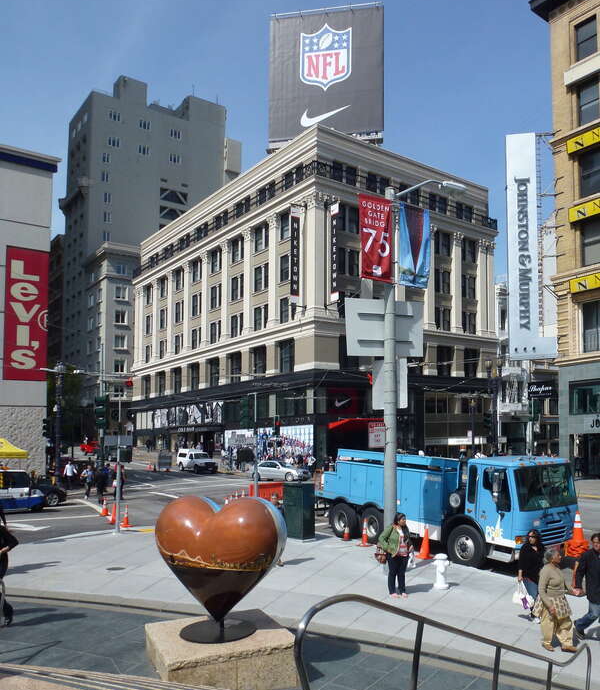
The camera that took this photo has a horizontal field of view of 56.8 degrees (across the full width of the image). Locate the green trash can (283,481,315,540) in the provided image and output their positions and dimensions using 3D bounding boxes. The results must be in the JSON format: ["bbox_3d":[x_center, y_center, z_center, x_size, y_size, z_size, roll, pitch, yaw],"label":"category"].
[{"bbox_3d":[-0.046,5.027,16.900,0.550,1.720,0.820,5,-9,-36],"label":"green trash can"}]

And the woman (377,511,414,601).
[{"bbox_3d":[1.852,4.070,10.700,0.620,1.640,0.480,6,-9,-43],"label":"woman"}]

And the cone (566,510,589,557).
[{"bbox_3d":[6.954,4.724,13.900,0.500,1.180,0.500,5,-9,-37],"label":"cone"}]

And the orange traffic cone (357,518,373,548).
[{"bbox_3d":[1.756,5.070,15.045,0.380,0.720,0.380,5,-9,-36],"label":"orange traffic cone"}]

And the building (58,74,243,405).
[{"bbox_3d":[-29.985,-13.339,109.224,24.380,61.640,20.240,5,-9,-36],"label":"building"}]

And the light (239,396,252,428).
[{"bbox_3d":[-1.867,2.278,19.000,0.420,1.080,0.360,4,-8,-34],"label":"light"}]

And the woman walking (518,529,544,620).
[{"bbox_3d":[4.250,4.154,10.100,0.500,1.620,0.420,0,-7,-5],"label":"woman walking"}]

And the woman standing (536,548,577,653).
[{"bbox_3d":[3.792,3.777,8.200,0.550,1.550,0.580,-6,-9,36],"label":"woman standing"}]

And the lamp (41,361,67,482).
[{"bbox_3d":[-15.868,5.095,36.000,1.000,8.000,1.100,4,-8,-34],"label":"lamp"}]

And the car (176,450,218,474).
[{"bbox_3d":[-8.468,9.515,45.908,1.780,1.740,4.850,5,-9,-36],"label":"car"}]

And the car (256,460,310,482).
[{"bbox_3d":[-1.221,8.895,39.789,4.420,1.430,1.760,-4,-8,29],"label":"car"}]

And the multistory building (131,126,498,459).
[{"bbox_3d":[-0.909,-1.836,71.780,24.916,29.893,41.500,5,-9,-36],"label":"multistory building"}]

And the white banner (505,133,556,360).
[{"bbox_3d":[12.572,-5.547,30.490,2.450,12.745,0.450,-1,-7,9],"label":"white banner"}]

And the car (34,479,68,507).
[{"bbox_3d":[-12.930,6.680,25.389,4.500,1.480,1.800,5,-9,-36],"label":"car"}]

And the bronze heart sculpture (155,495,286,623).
[{"bbox_3d":[-0.975,2.605,6.800,1.760,1.510,0.880,-4,-8,25],"label":"bronze heart sculpture"}]

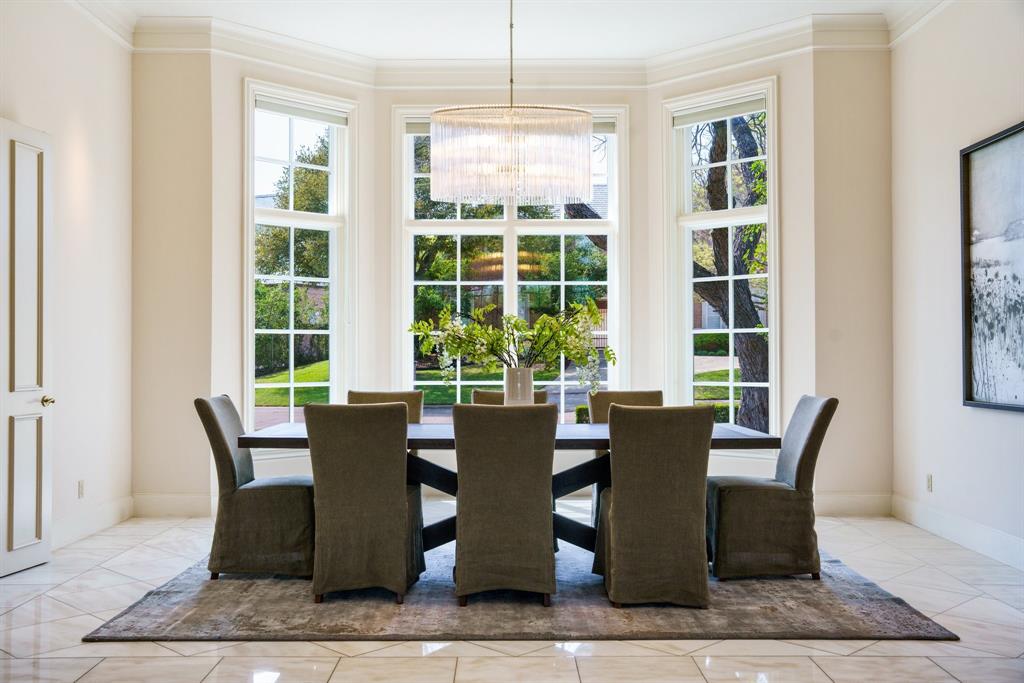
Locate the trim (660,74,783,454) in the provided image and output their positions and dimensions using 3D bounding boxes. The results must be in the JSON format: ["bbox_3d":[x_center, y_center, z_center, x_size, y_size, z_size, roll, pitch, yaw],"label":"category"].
[{"bbox_3d":[1.645,-0.558,7.878,1.030,2.870,0.130,-1,-1,42],"label":"trim"}]

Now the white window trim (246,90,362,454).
[{"bbox_3d":[-1.643,-0.531,7.795,1.039,2.858,0.100,1,-1,-45],"label":"white window trim"}]

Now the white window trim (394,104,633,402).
[{"bbox_3d":[-0.009,-0.535,8.297,1.988,2.870,0.100,0,-1,0],"label":"white window trim"}]

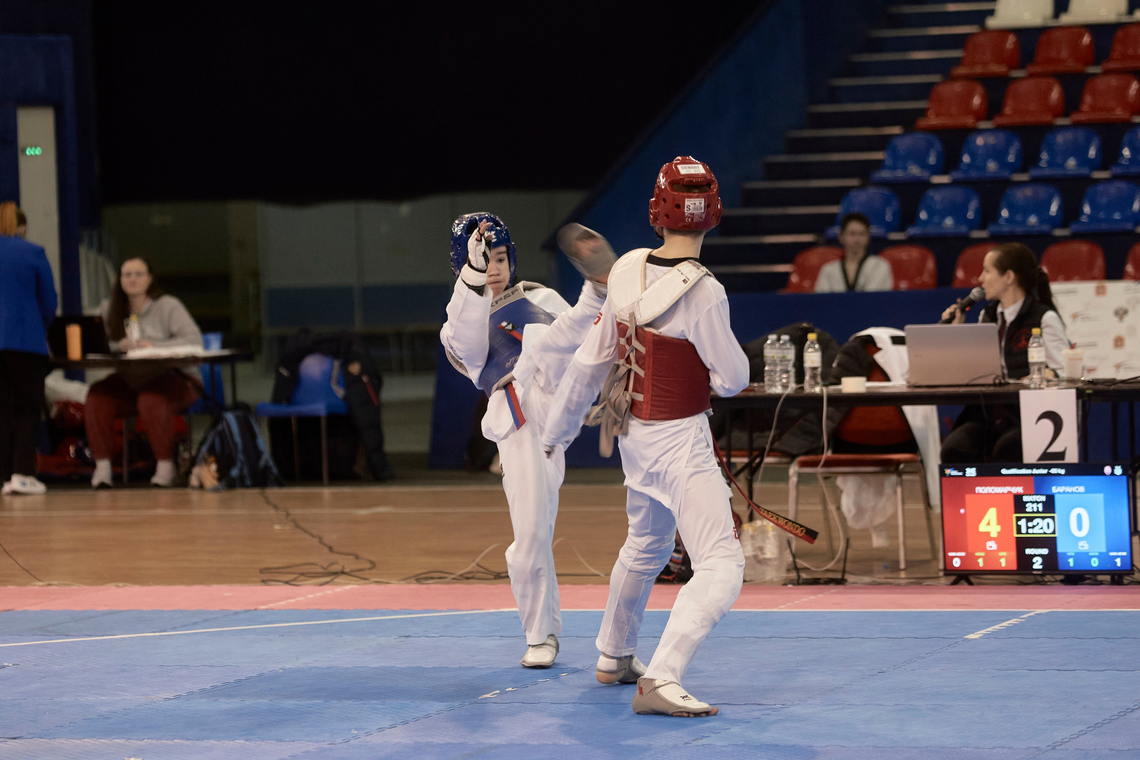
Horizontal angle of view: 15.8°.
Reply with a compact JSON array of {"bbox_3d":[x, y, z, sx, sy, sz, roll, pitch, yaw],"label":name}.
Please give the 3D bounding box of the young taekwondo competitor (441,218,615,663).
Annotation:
[{"bbox_3d":[-0.127,0.182,12.880,0.520,1.420,0.780,-2,2,-13],"label":"young taekwondo competitor"}]

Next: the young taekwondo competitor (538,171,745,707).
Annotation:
[{"bbox_3d":[0.200,0.139,11.920,0.680,1.590,0.650,-1,2,30],"label":"young taekwondo competitor"}]

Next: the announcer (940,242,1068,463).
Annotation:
[{"bbox_3d":[1.740,0.119,16.400,0.520,1.310,0.750,-1,2,27],"label":"announcer"}]

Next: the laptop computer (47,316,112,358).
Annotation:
[{"bbox_3d":[-2.885,-0.255,24.200,0.370,0.240,0.280,-1,2,23],"label":"laptop computer"}]

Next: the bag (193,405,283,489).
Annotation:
[{"bbox_3d":[-1.930,0.388,23.900,0.370,0.485,0.340,-3,2,-40],"label":"bag"}]

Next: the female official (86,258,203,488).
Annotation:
[{"bbox_3d":[-2.474,-0.044,23.900,0.590,1.300,0.770,-1,2,15],"label":"female official"}]

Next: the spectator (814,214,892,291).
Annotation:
[{"bbox_3d":[1.616,-0.309,23.600,0.480,1.250,0.720,-2,2,14],"label":"spectator"}]

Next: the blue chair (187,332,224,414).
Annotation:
[{"bbox_3d":[-2.340,0.165,24.300,0.480,0.850,0.520,-1,2,21],"label":"blue chair"}]

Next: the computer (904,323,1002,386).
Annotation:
[{"bbox_3d":[1.515,-0.100,16.150,0.370,0.245,0.270,-1,2,20],"label":"computer"}]

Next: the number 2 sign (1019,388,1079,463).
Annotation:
[{"bbox_3d":[1.771,0.186,15.200,0.212,0.295,0.008,-1,2,16],"label":"number 2 sign"}]

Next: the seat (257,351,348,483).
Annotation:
[{"bbox_3d":[-1.516,0.190,23.400,0.440,0.790,0.460,-1,2,20],"label":"seat"}]

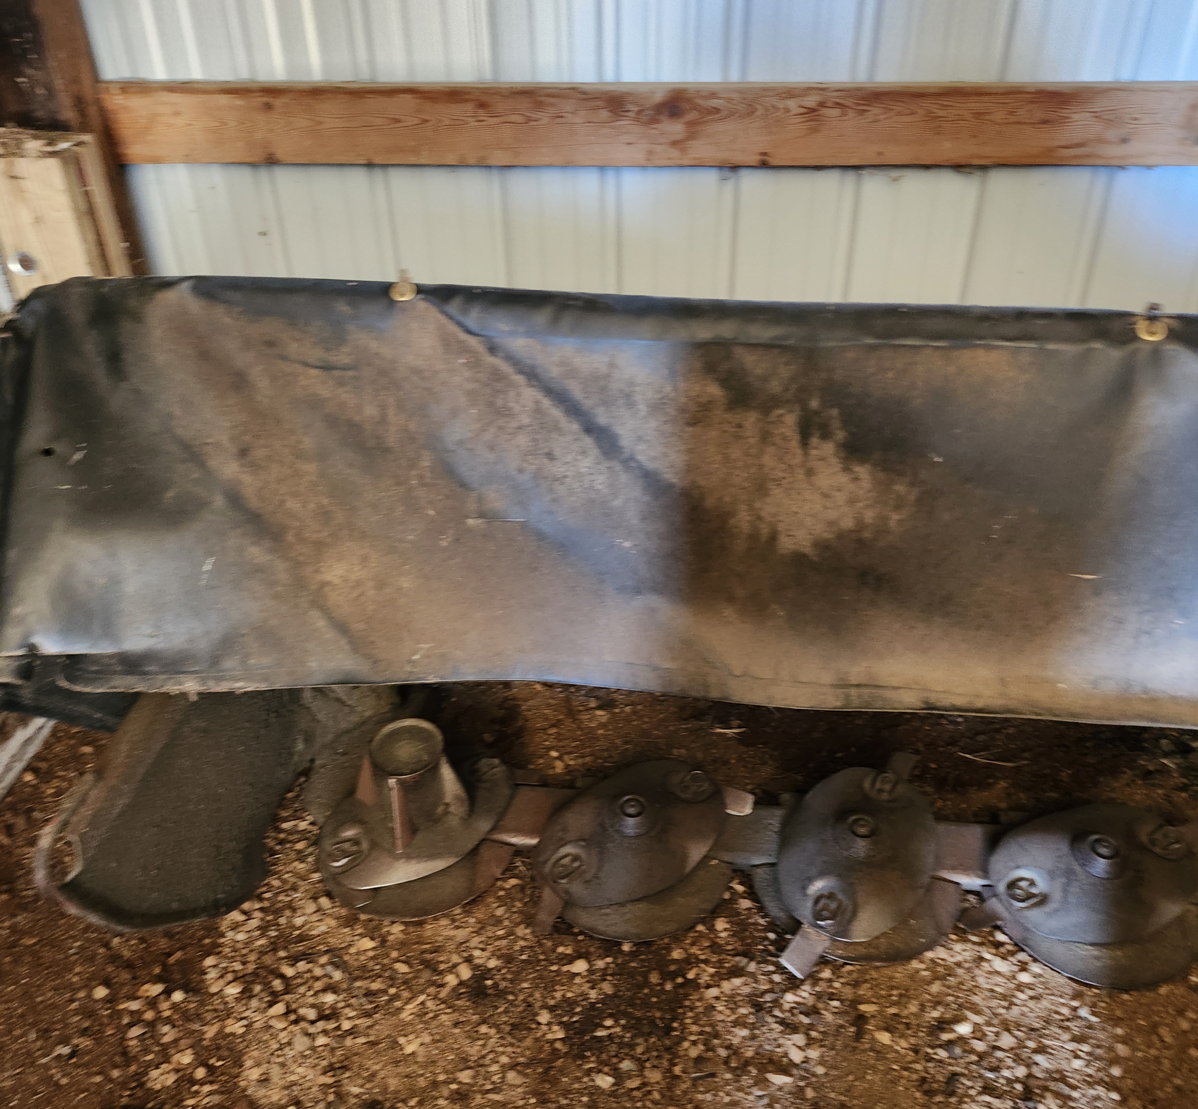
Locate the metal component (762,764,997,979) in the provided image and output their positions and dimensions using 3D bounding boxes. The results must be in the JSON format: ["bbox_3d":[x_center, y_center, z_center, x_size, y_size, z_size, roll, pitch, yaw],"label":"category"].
[{"bbox_3d":[0.432,0.496,1.634,0.320,0.120,0.385,3,33,7],"label":"metal component"}]

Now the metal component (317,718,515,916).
[{"bbox_3d":[-0.312,0.428,1.676,0.330,0.205,0.340,3,33,7],"label":"metal component"}]

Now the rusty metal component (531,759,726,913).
[{"bbox_3d":[0.063,0.474,1.679,0.335,0.120,0.345,3,33,7],"label":"rusty metal component"}]

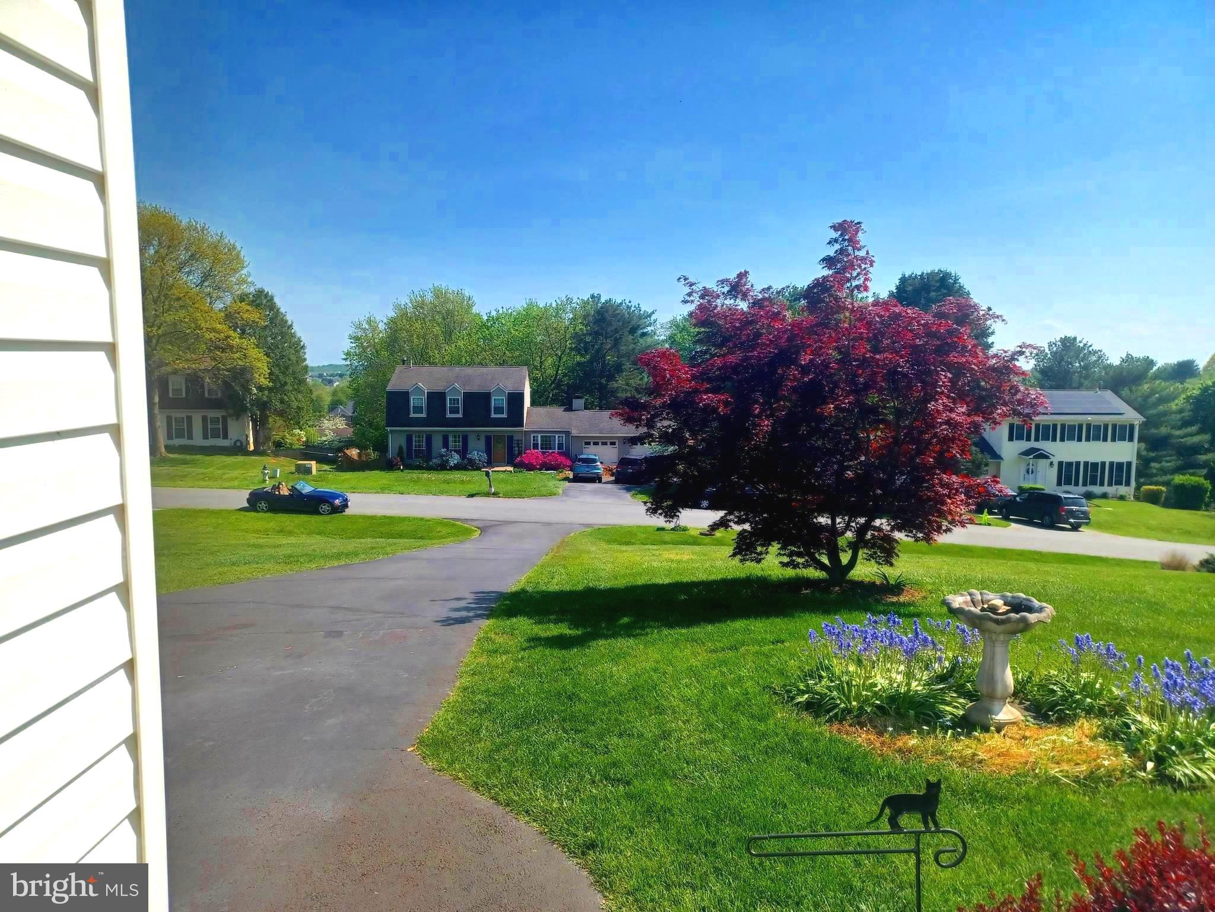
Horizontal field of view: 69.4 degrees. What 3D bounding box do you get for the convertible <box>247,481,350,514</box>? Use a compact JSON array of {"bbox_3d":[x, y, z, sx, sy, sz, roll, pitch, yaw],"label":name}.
[{"bbox_3d":[-12.181,1.580,34.787,4.030,1.280,1.700,2,5,3],"label":"convertible"}]

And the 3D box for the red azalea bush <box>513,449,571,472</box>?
[{"bbox_3d":[-4.491,0.341,61.085,3.900,1.400,1.800,0,5,0],"label":"red azalea bush"}]

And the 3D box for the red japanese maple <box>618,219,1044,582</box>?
[{"bbox_3d":[3.206,-0.734,12.284,5.800,5.050,5.600,0,5,0],"label":"red japanese maple"}]

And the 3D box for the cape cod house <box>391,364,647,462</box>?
[{"bbox_3d":[-5.700,-3.045,65.997,20.200,7.350,8.600,0,5,1],"label":"cape cod house"}]

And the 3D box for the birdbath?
[{"bbox_3d":[2.012,1.061,4.535,0.530,0.620,0.530,0,5,0],"label":"birdbath"}]

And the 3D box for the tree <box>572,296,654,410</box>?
[{"bbox_3d":[0.577,-7.465,81.659,8.000,15.000,8.000,0,5,0],"label":"tree"}]

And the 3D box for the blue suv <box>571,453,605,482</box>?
[{"bbox_3d":[-1.264,0.665,57.098,1.870,1.680,4.550,0,5,1],"label":"blue suv"}]

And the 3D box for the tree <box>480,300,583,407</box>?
[{"bbox_3d":[-7.230,-7.365,81.669,9.800,14.800,9.500,0,5,0],"label":"tree"}]

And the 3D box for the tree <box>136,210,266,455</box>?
[{"bbox_3d":[-27.320,-7.663,52.520,12.000,15.500,11.700,0,5,0],"label":"tree"}]

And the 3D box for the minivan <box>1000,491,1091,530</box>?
[{"bbox_3d":[23.350,2.736,47.261,2.000,1.750,5.140,2,4,-17],"label":"minivan"}]

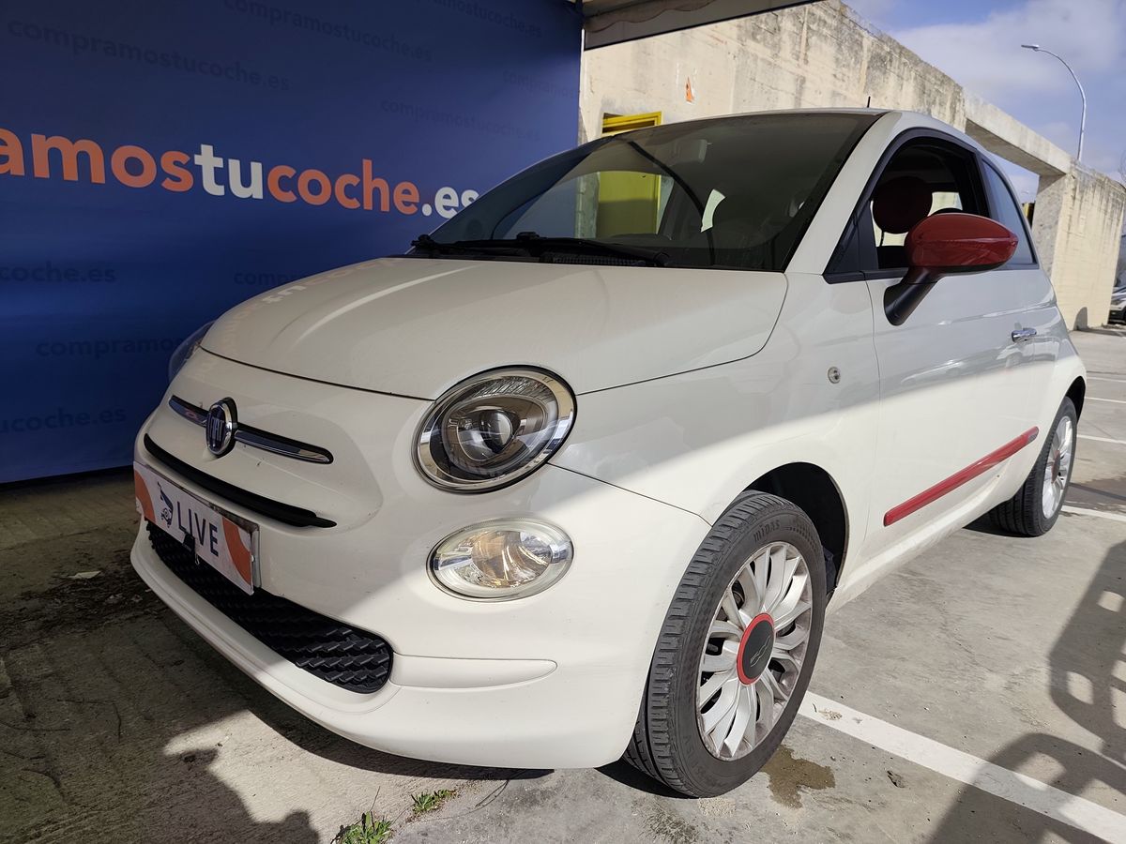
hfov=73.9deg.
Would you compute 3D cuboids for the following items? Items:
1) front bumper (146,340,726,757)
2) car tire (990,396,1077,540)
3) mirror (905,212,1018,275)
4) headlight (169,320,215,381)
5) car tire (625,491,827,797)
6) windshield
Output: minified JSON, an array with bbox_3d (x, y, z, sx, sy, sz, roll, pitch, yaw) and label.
[{"bbox_3d":[-0.512,0.171,1.588,0.520,0.600,1.600,-9,16,-44],"label":"front bumper"},{"bbox_3d":[1.935,0.172,3.078,0.580,0.578,0.190,-9,14,-44],"label":"car tire"},{"bbox_3d":[0.845,-0.380,1.608,0.130,0.130,0.220,-9,16,-44],"label":"mirror"},{"bbox_3d":[-0.927,-0.172,1.906,0.140,0.210,0.230,-3,13,-28],"label":"headlight"},{"bbox_3d":[0.308,0.419,1.474,0.190,0.578,0.580,11,14,43],"label":"car tire"},{"bbox_3d":[0.189,-0.673,2.097,1.340,0.160,0.940,14,46,44],"label":"windshield"}]

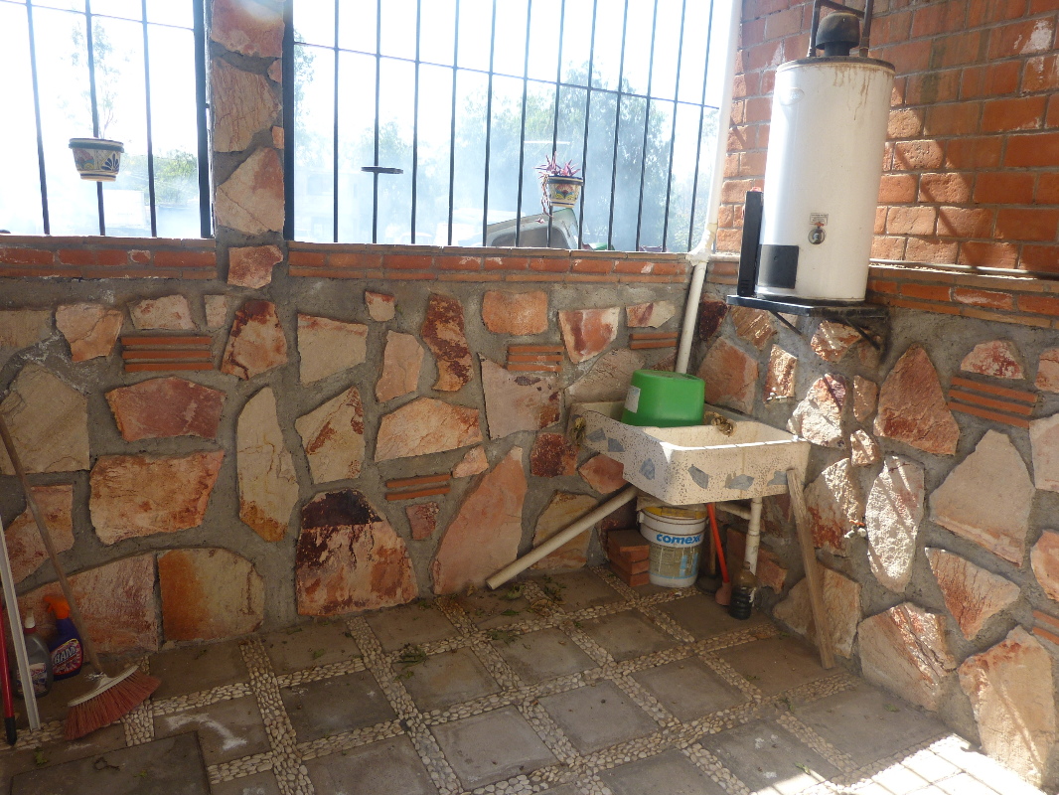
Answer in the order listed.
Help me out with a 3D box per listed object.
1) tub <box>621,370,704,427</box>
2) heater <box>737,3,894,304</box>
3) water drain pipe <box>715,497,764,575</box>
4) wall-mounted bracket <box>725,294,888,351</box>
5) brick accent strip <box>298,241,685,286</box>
[{"bbox_3d":[0.595,0.036,3.430,0.336,0.264,0.336,3,12,-1],"label":"tub"},{"bbox_3d":[1.026,-0.836,2.696,0.416,0.980,0.386,-1,13,-20],"label":"heater"},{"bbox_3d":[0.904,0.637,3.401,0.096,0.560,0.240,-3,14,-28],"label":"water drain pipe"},{"bbox_3d":[1.005,-0.275,2.827,0.376,0.164,0.400,-3,14,-28],"label":"wall-mounted bracket"},{"bbox_3d":[-0.091,-0.569,3.264,1.828,0.134,0.112,-3,14,-28],"label":"brick accent strip"}]

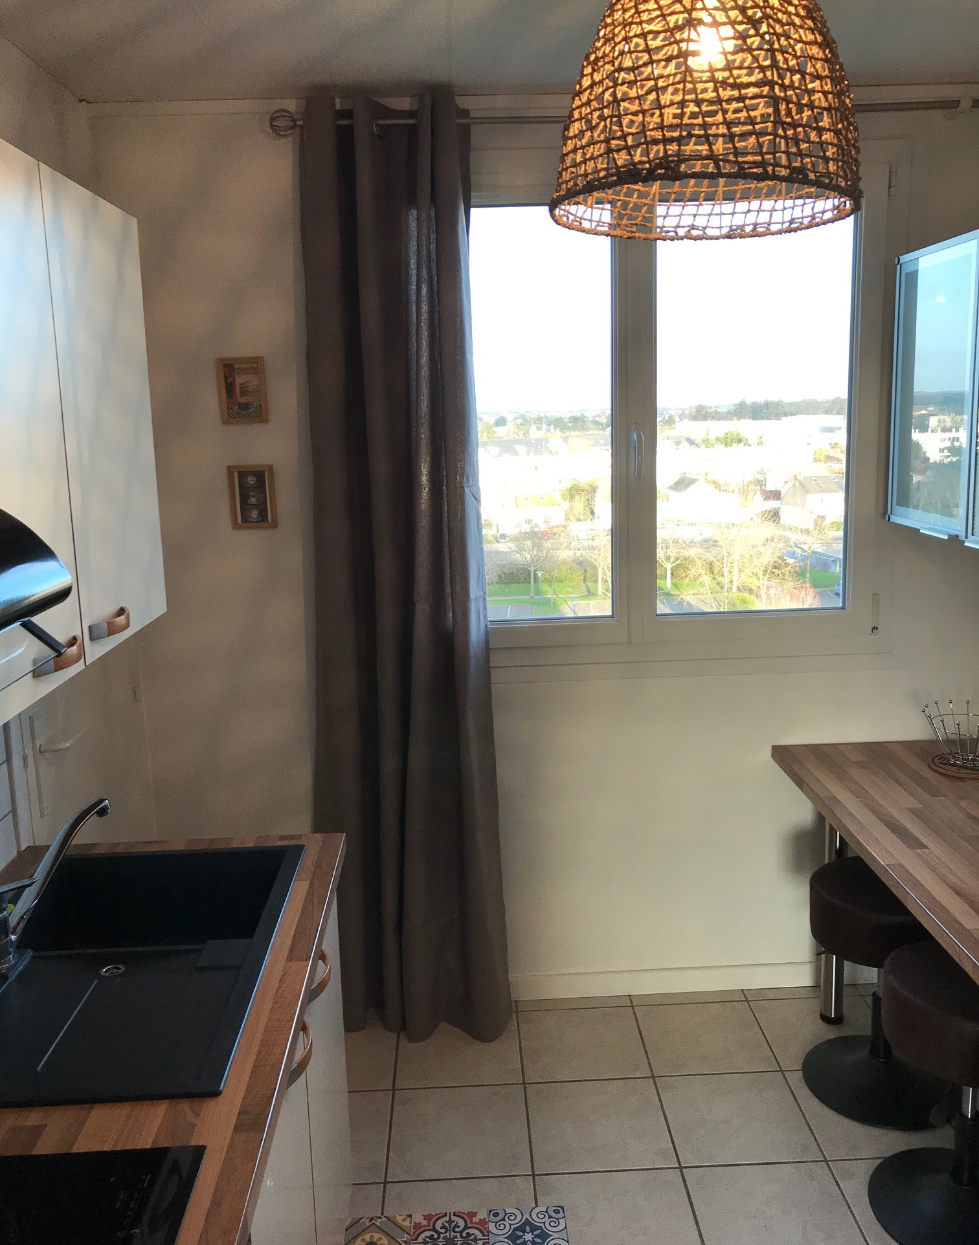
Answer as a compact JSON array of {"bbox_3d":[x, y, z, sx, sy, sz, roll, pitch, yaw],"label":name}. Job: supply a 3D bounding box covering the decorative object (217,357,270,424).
[{"bbox_3d":[-0.639,-0.603,2.744,0.120,0.168,0.014,-2,11,-1],"label":"decorative object"}]

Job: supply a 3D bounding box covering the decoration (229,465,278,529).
[{"bbox_3d":[-0.624,-0.333,2.797,0.117,0.166,0.014,-2,11,-1],"label":"decoration"}]

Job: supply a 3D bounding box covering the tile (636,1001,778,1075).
[{"bbox_3d":[0.589,1.144,2.901,0.332,0.010,0.331,-2,11,-1],"label":"tile"}]

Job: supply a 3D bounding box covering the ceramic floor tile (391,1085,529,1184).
[{"bbox_3d":[-0.072,1.235,2.557,0.332,0.010,0.331,-2,11,-1],"label":"ceramic floor tile"}]

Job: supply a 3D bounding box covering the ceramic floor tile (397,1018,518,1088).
[{"bbox_3d":[-0.083,1.170,2.884,0.332,0.010,0.331,-2,11,-1],"label":"ceramic floor tile"}]

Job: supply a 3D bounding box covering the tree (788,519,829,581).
[{"bbox_3d":[31.634,-6.904,104.685,4.274,6.922,4.274,-2,11,-1],"label":"tree"}]

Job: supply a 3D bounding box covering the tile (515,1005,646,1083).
[{"bbox_3d":[0.253,1.157,2.892,0.332,0.010,0.331,-2,11,-1],"label":"tile"}]

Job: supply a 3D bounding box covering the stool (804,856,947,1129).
[{"bbox_3d":[0.994,0.907,2.634,0.390,0.525,0.390,-2,11,-1],"label":"stool"}]

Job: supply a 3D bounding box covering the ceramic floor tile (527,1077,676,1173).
[{"bbox_3d":[0.263,1.218,2.561,0.331,0.010,0.331,-2,11,-1],"label":"ceramic floor tile"}]

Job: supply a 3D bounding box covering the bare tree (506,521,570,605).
[{"bbox_3d":[4.586,-5.962,104.243,5.679,7.916,5.395,-2,11,-1],"label":"bare tree"}]

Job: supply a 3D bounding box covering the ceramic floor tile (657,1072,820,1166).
[{"bbox_3d":[0.599,1.209,2.574,0.332,0.010,0.331,-2,11,-1],"label":"ceramic floor tile"}]

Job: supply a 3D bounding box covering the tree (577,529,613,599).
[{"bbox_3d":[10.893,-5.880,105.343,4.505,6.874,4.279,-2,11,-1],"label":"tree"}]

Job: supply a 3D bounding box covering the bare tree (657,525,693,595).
[{"bbox_3d":[17.858,-6.185,104.456,4.466,6.509,4.466,-2,11,-1],"label":"bare tree"}]

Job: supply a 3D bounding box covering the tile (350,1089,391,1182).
[{"bbox_3d":[-0.408,1.248,2.549,0.332,0.010,0.331,-2,11,-1],"label":"tile"}]

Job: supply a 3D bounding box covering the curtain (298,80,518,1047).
[{"bbox_3d":[-0.237,-0.060,2.742,0.535,2.440,0.190,-2,11,-1],"label":"curtain"}]

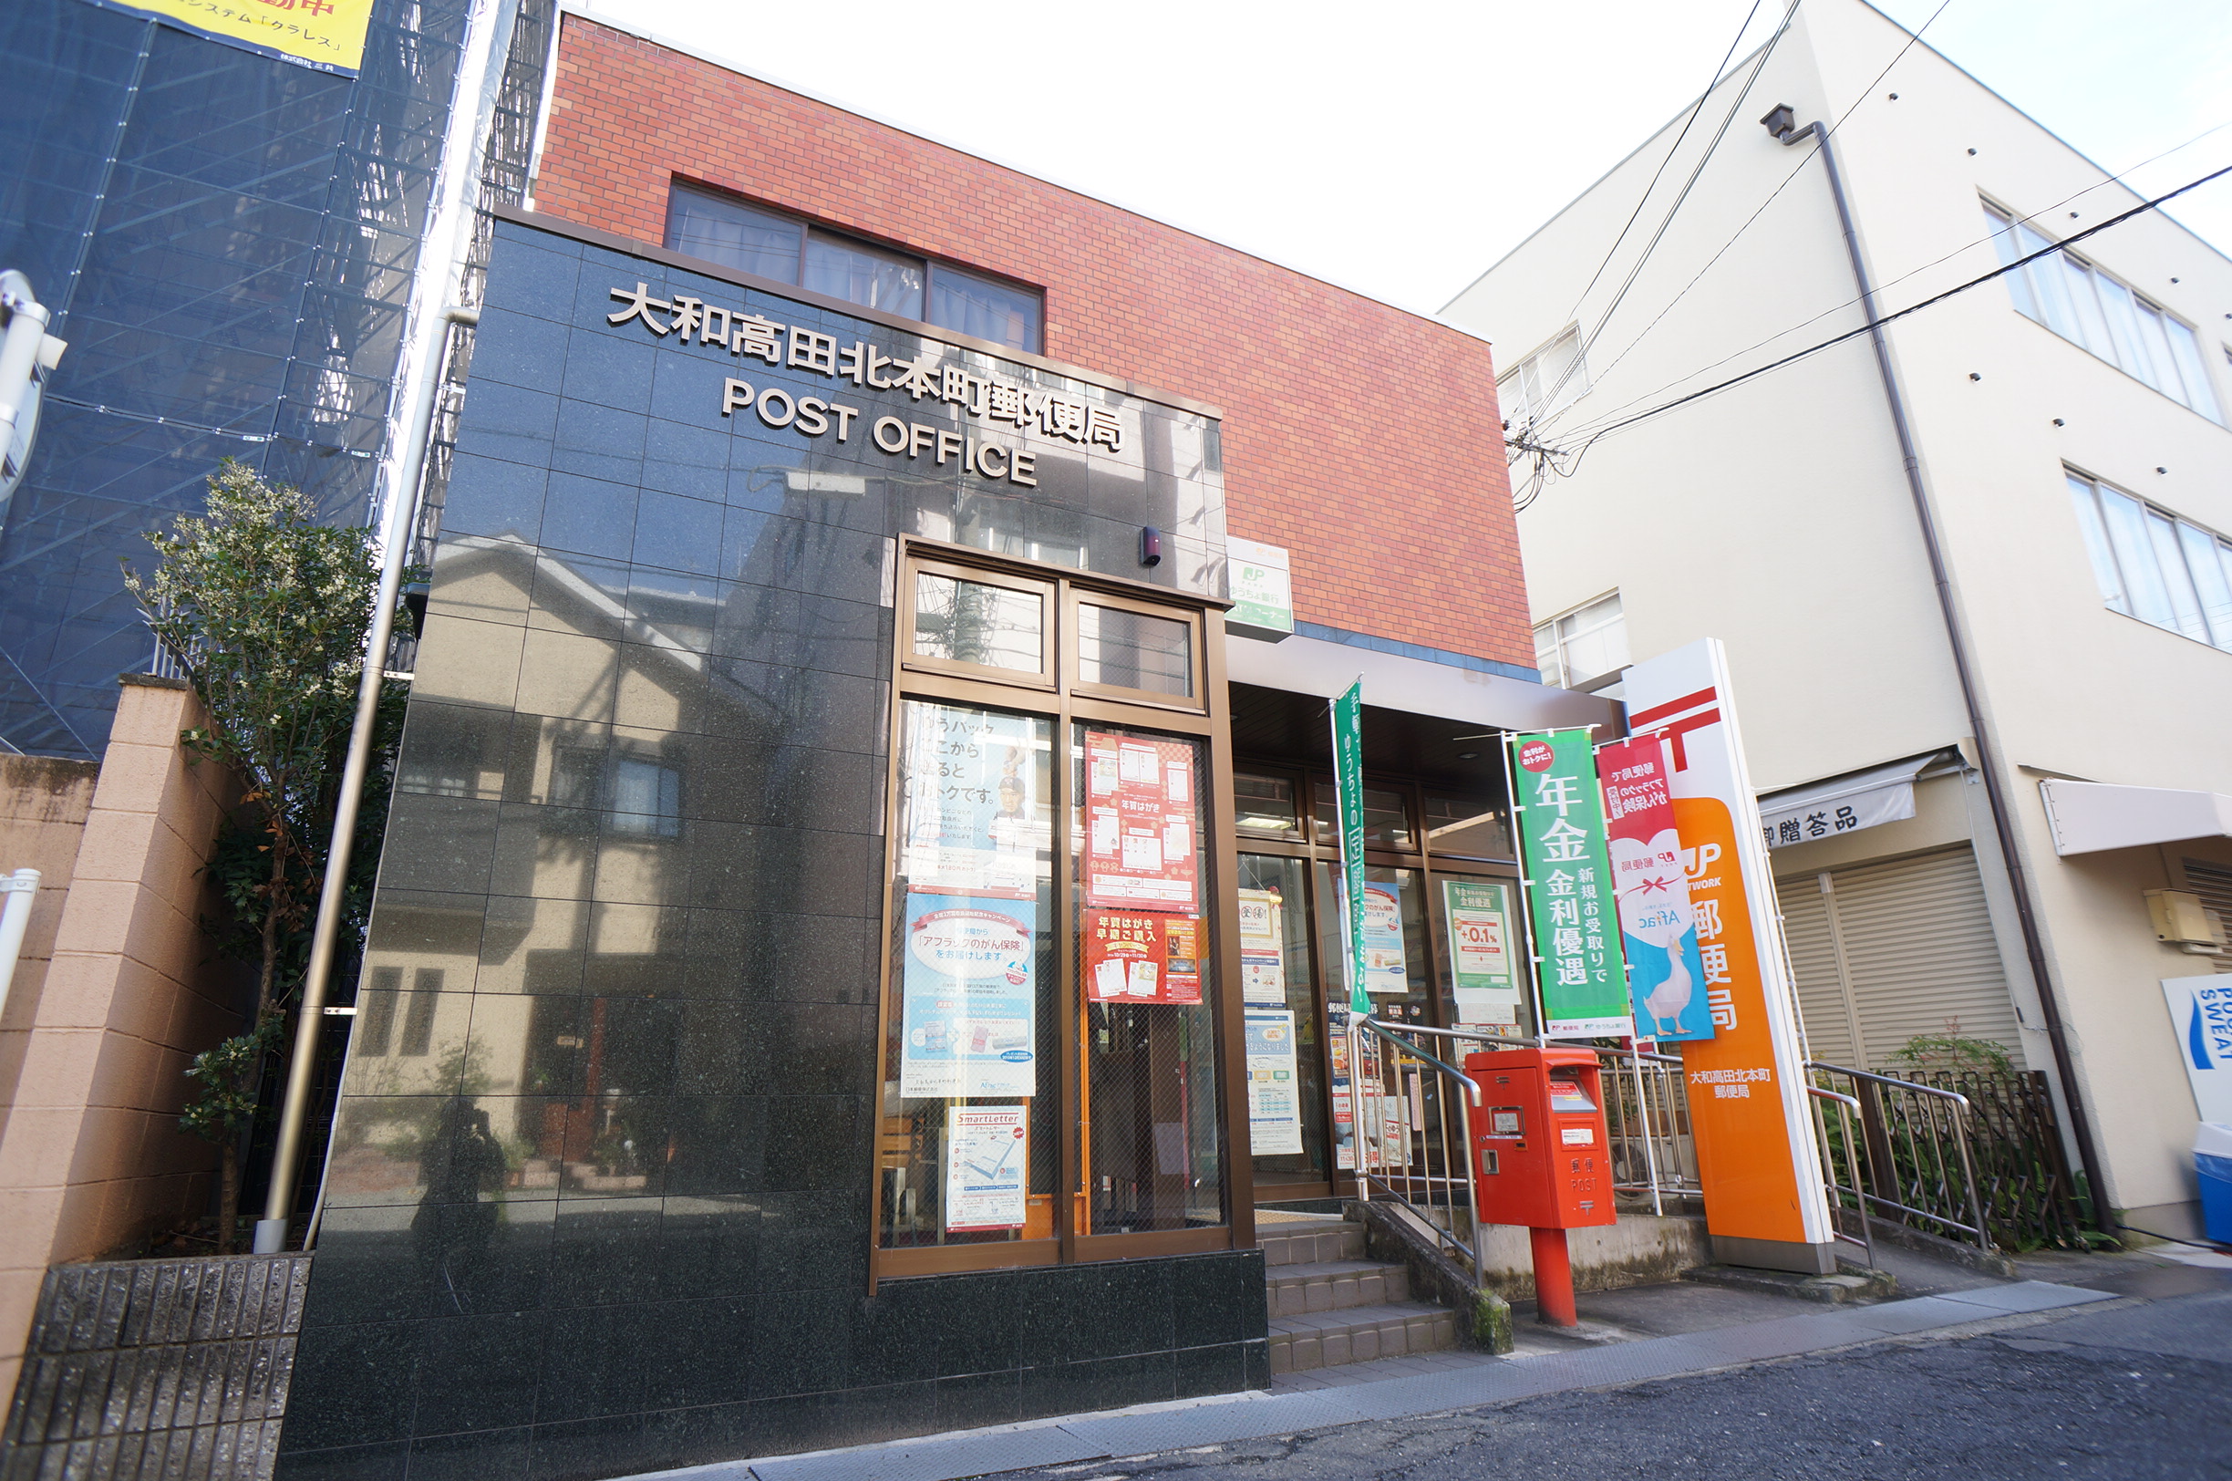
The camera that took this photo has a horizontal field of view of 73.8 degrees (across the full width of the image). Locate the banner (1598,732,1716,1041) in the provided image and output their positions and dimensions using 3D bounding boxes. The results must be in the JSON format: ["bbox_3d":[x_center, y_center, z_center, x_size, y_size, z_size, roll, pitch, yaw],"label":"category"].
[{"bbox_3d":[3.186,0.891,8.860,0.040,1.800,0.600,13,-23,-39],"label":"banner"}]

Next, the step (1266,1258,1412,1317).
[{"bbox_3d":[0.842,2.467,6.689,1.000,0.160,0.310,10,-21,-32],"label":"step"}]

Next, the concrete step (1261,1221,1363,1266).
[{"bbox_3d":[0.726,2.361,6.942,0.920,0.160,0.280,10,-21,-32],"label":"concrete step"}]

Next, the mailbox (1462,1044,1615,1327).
[{"bbox_3d":[2.159,2.238,7.480,0.400,1.300,0.520,10,-21,-33],"label":"mailbox"}]

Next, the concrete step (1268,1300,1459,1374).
[{"bbox_3d":[0.926,2.521,6.283,1.060,0.160,0.310,10,-21,-32],"label":"concrete step"}]

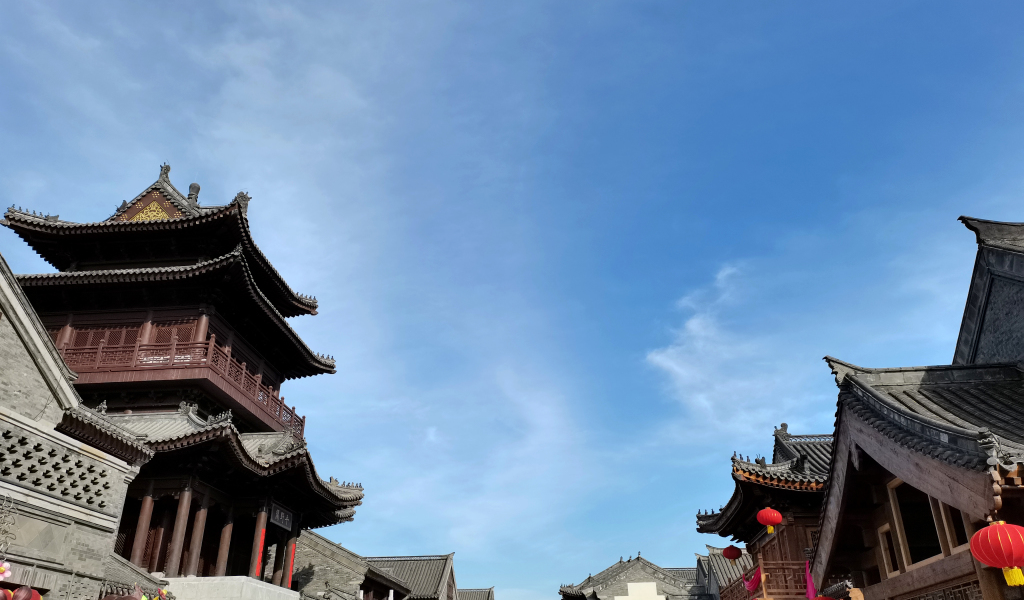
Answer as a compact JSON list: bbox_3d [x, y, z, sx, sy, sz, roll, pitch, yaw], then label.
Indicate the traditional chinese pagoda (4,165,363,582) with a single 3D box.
[{"bbox_3d":[-15.559,2.874,35.468,16.742,19.554,14.152,-3,-27,6],"label":"traditional chinese pagoda"}]

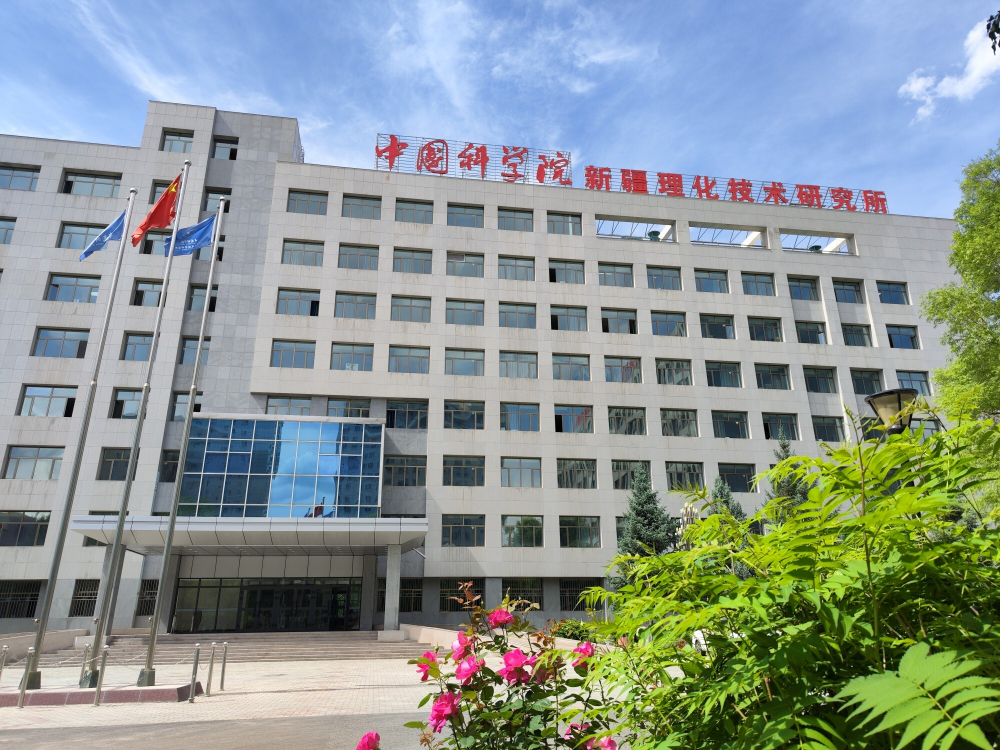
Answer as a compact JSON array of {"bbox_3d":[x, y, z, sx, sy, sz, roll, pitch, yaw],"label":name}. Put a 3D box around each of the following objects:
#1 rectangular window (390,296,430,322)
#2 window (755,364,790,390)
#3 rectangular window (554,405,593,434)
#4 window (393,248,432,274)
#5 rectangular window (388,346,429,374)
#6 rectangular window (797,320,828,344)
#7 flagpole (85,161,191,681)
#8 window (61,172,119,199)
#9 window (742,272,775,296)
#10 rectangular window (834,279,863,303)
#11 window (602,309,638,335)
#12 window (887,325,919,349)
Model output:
[{"bbox_3d":[-5.926,-4.290,46.304,2.595,1.893,0.200,3,-21,-9],"label":"rectangular window"},{"bbox_3d":[20.004,0.223,50.924,2.724,1.993,0.250,3,-20,-9],"label":"window"},{"bbox_3d":[4.917,2.914,45.669,2.591,1.889,0.150,3,-20,-9],"label":"rectangular window"},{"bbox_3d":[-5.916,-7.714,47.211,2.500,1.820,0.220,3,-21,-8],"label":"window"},{"bbox_3d":[-5.838,-0.902,44.824,2.600,1.900,0.200,3,-20,-9],"label":"rectangular window"},{"bbox_3d":[22.738,-3.012,50.710,2.595,1.893,0.200,3,-21,-9],"label":"rectangular window"},{"bbox_3d":[-8.011,0.304,15.683,0.400,12.297,0.400,3,-20,-9],"label":"flagpole"},{"bbox_3d":[-26.823,-12.532,45.566,3.554,1.876,0.150,3,-20,-9],"label":"window"},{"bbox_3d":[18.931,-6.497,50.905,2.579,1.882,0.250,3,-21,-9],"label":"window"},{"bbox_3d":[27.444,-6.422,54.967,2.724,1.993,0.250,3,-20,-9],"label":"rectangular window"},{"bbox_3d":[8.679,-3.817,50.482,2.724,1.993,0.250,3,-20,-9],"label":"window"},{"bbox_3d":[31.316,-2.802,53.983,2.724,1.993,0.250,3,-20,-9],"label":"window"}]

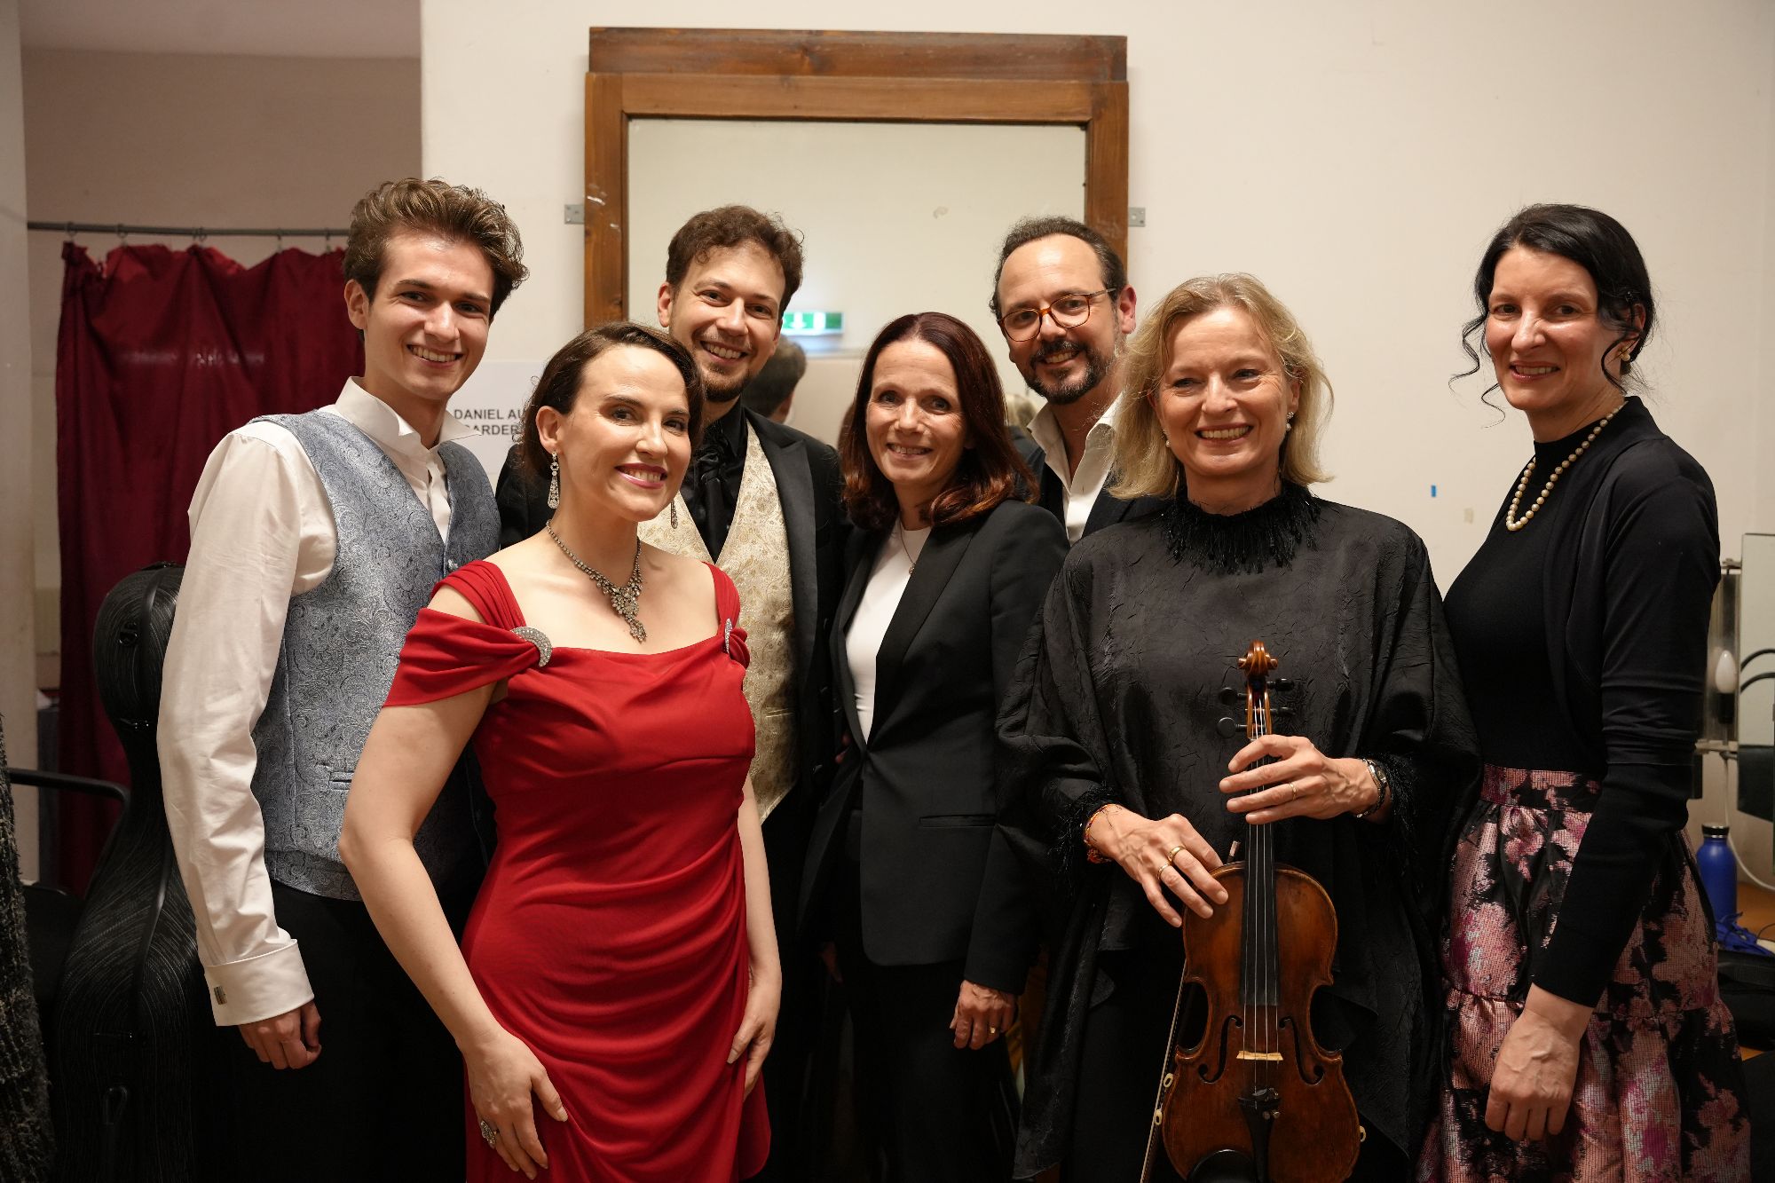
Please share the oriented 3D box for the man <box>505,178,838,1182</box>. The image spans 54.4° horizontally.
[{"bbox_3d":[-0.258,0.424,2.239,0.570,1.830,0.380,0,2,-20],"label":"man"}]

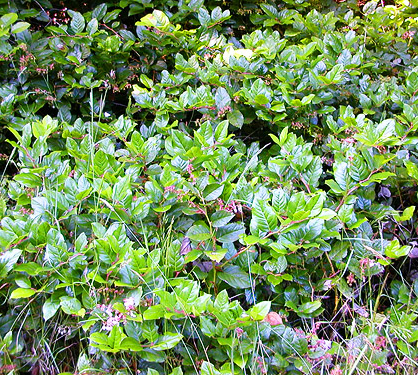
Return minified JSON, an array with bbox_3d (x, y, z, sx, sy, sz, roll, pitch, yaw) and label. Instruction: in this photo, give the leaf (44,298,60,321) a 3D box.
[{"bbox_3d":[-0.419,0.327,1.420,0.042,0.018,0.056,20,72,20],"label":"leaf"}]

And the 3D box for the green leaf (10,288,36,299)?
[{"bbox_3d":[-0.447,0.254,1.280,0.064,0.014,0.035,-15,31,-13],"label":"green leaf"}]

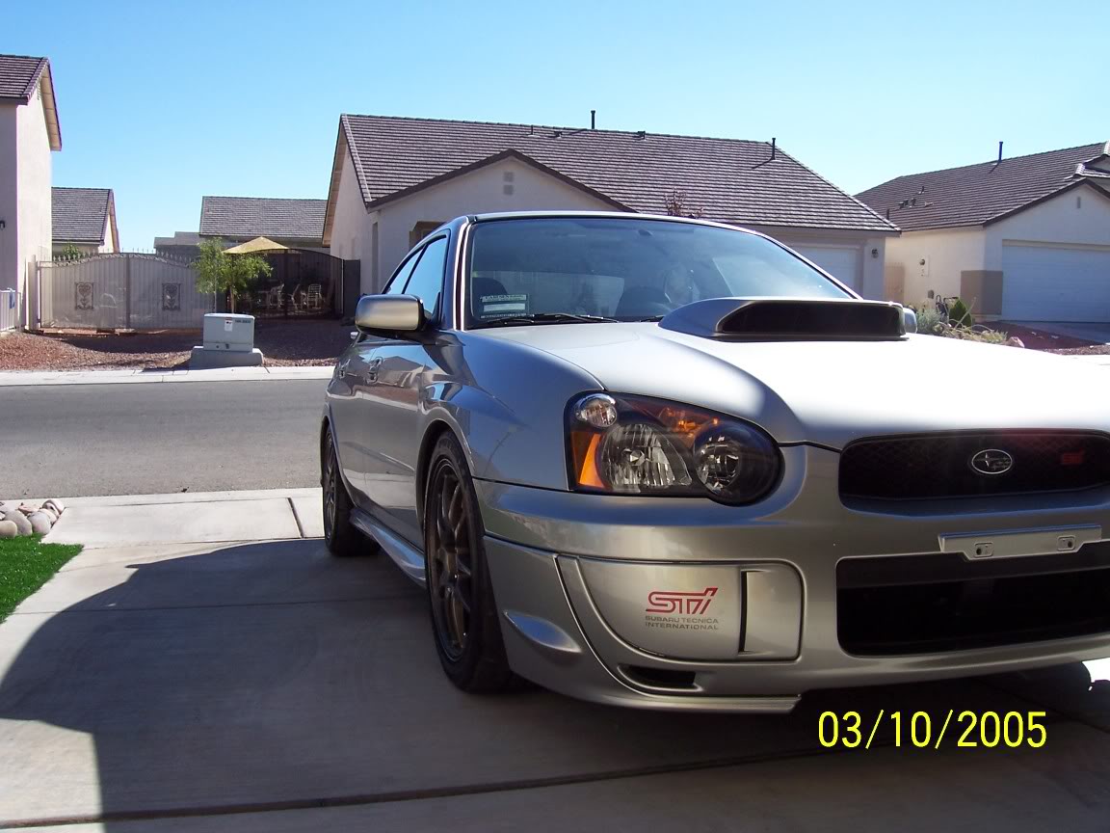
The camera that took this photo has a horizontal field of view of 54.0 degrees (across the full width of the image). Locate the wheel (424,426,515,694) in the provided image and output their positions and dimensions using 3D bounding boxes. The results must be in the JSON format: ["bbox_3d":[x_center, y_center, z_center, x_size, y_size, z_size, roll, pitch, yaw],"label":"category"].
[{"bbox_3d":[-0.142,0.338,2.591,0.230,0.635,0.635,1,0,-18],"label":"wheel"}]

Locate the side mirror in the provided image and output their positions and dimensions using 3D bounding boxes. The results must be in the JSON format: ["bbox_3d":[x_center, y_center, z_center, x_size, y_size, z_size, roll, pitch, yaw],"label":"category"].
[{"bbox_3d":[-0.495,-0.303,3.264,0.200,0.125,0.115,1,0,-18],"label":"side mirror"}]

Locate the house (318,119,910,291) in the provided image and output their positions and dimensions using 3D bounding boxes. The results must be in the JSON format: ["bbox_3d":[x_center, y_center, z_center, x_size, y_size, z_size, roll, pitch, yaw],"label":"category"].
[{"bbox_3d":[0.808,-6.013,34.716,15.000,6.070,12.600,-1,5,-17],"label":"house"}]

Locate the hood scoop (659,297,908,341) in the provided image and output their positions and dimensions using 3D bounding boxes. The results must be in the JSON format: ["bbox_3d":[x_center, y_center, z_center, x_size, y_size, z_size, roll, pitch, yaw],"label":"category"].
[{"bbox_3d":[0.563,-0.253,2.856,0.600,0.140,0.440,1,0,-18],"label":"hood scoop"}]

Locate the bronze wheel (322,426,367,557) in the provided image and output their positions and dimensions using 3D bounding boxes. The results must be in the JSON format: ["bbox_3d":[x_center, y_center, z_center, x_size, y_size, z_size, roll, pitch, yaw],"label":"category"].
[{"bbox_3d":[-0.925,0.317,5.007,0.230,0.635,0.635,1,0,-18],"label":"bronze wheel"}]

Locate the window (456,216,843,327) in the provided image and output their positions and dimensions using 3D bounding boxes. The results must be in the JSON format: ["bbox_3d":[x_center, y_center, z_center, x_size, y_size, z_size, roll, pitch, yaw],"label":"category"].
[{"bbox_3d":[0.324,-0.457,3.604,1.360,0.160,0.760,1,35,-18],"label":"window"}]

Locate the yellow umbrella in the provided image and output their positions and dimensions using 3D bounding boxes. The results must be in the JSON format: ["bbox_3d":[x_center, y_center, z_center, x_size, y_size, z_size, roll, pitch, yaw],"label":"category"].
[{"bbox_3d":[-9.522,-5.585,35.500,2.650,0.600,2.650,-1,5,-17],"label":"yellow umbrella"}]

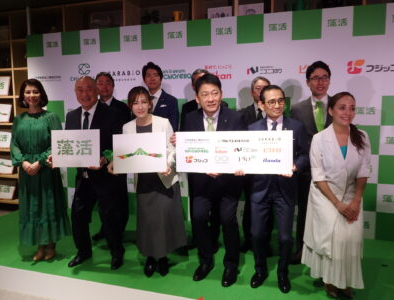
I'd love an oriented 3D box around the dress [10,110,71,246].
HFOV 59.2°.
[{"bbox_3d":[-1.403,0.250,3.150,0.520,1.210,0.390,0,6,2],"label":"dress"}]

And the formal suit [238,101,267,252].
[{"bbox_3d":[0.617,0.238,3.302,0.490,1.391,0.280,2,6,15],"label":"formal suit"}]

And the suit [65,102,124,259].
[{"bbox_3d":[-0.854,0.268,3.003,0.540,1.366,0.400,1,6,8],"label":"suit"}]

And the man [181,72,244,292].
[{"bbox_3d":[0.134,0.226,2.711,0.520,1.610,0.430,2,6,18],"label":"man"}]

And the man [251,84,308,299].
[{"bbox_3d":[0.620,0.284,2.600,0.500,1.520,0.420,2,6,17],"label":"man"}]

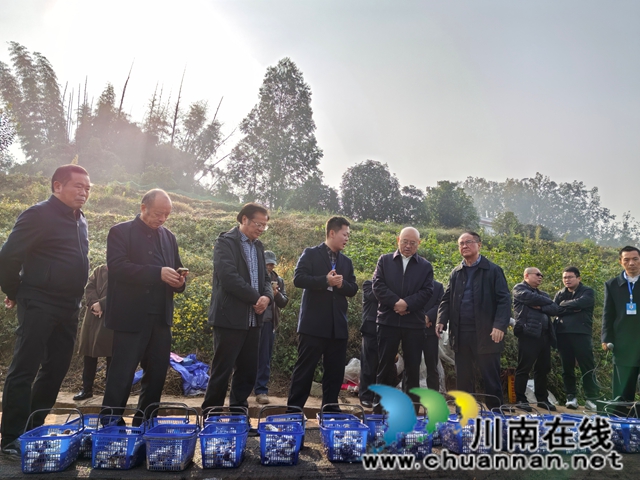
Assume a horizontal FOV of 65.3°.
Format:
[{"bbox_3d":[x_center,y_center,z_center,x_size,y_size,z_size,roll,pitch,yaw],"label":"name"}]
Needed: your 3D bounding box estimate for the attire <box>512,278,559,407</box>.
[{"bbox_3d":[2.586,1.222,5.990,0.540,1.460,0.380,9,-15,-31],"label":"attire"}]

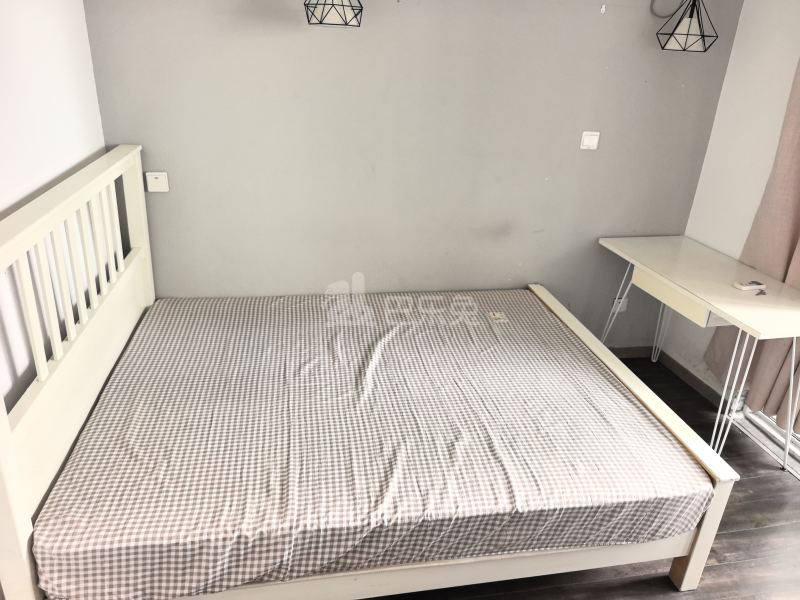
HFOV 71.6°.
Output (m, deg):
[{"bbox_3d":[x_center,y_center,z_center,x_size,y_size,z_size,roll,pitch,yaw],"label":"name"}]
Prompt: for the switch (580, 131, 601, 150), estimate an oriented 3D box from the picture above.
[{"bbox_3d":[0.927,-0.773,2.699,0.086,0.086,0.011,-2,25,-10],"label":"switch"}]

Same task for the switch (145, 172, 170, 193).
[{"bbox_3d":[-1.061,-0.515,2.434,0.086,0.086,0.011,-2,25,-10],"label":"switch"}]

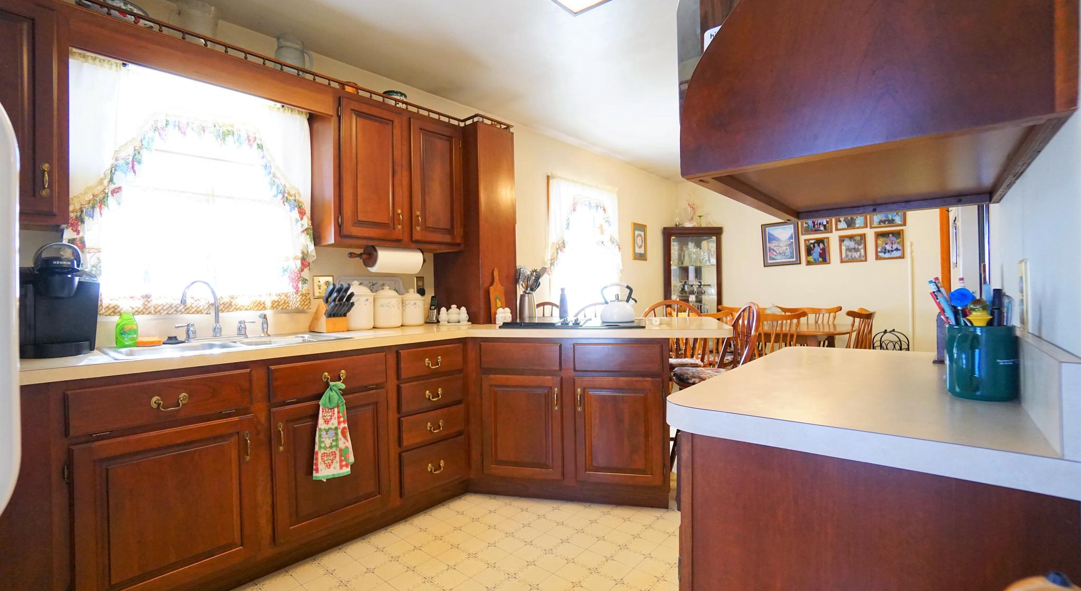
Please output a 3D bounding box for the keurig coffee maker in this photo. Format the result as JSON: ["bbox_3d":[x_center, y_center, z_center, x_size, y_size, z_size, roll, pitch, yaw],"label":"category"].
[{"bbox_3d":[-1.781,0.016,1.638,0.290,0.395,0.245,-1,0,43],"label":"keurig coffee maker"}]

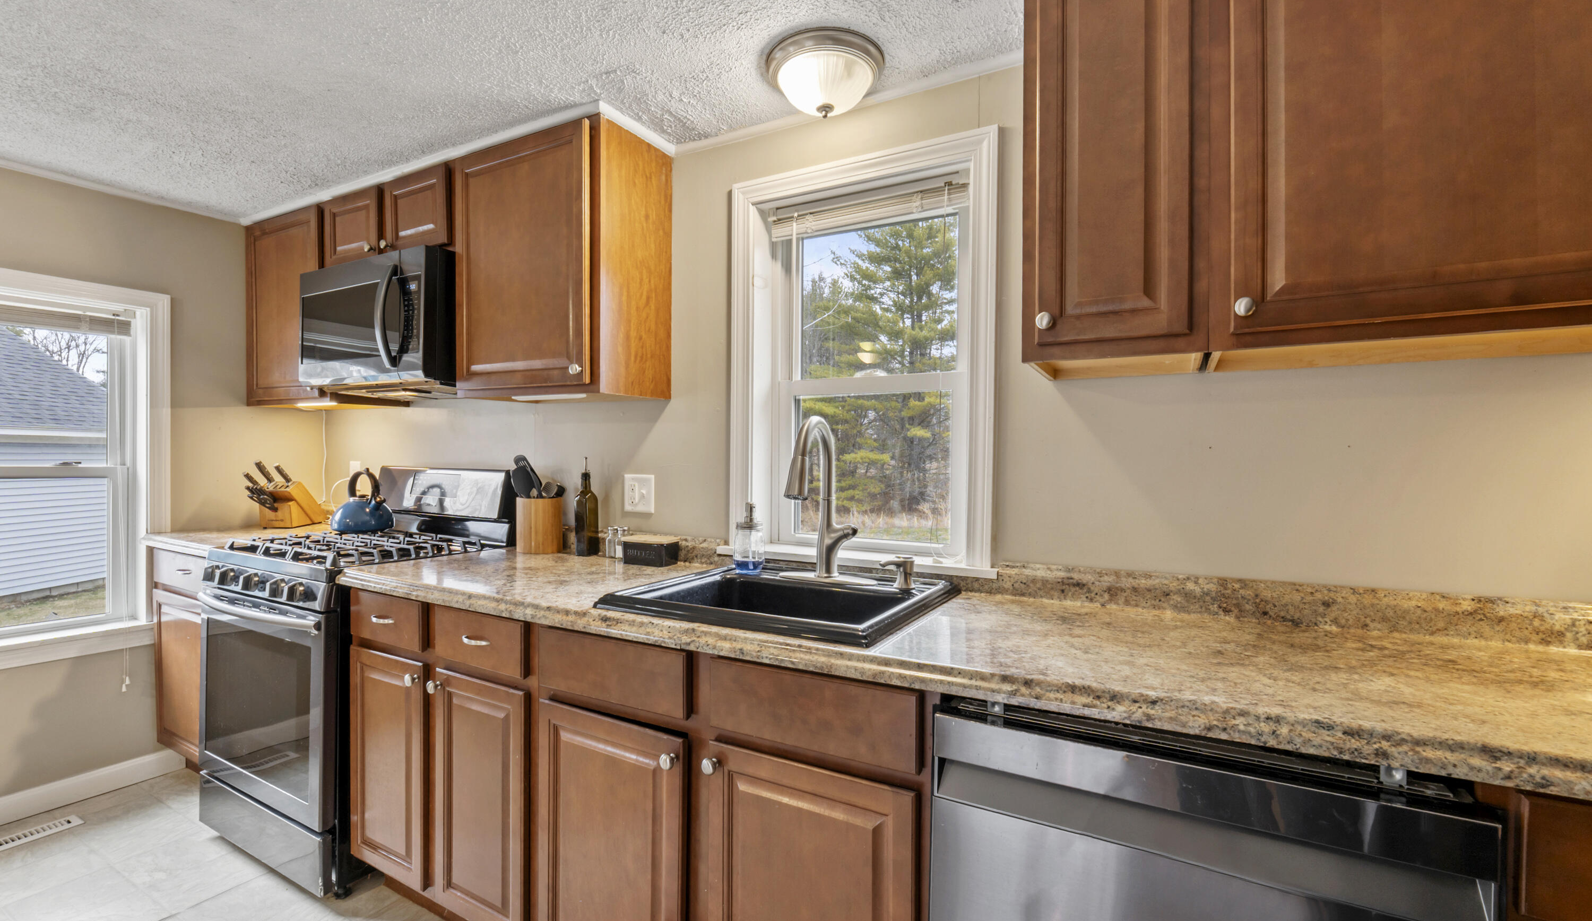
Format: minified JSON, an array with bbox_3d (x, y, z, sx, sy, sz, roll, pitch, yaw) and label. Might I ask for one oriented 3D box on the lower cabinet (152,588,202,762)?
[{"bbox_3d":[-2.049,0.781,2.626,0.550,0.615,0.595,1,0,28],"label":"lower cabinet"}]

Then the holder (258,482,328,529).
[{"bbox_3d":[-2.147,0.180,2.838,0.125,0.200,0.230,0,0,-6],"label":"holder"}]

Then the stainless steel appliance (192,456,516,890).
[{"bbox_3d":[-1.479,0.628,2.264,0.765,1.187,0.660,1,0,28],"label":"stainless steel appliance"}]

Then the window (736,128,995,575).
[{"bbox_3d":[0.174,-0.268,1.838,0.782,1.082,0.160,1,0,28],"label":"window"}]

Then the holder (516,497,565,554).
[{"bbox_3d":[-0.866,0.216,2.245,0.150,0.181,0.150,1,0,28],"label":"holder"}]

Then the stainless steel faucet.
[{"bbox_3d":[0.036,0.098,1.655,0.266,0.425,0.265,1,0,28],"label":"stainless steel faucet"}]

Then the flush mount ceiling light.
[{"bbox_3d":[0.070,-0.894,1.595,0.286,0.125,0.286,0,0,0],"label":"flush mount ceiling light"}]

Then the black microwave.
[{"bbox_3d":[-1.392,-0.460,2.394,0.755,0.425,0.420,1,0,28],"label":"black microwave"}]

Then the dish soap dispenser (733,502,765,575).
[{"bbox_3d":[-0.129,0.214,1.840,0.082,0.190,0.082,0,0,0],"label":"dish soap dispenser"}]

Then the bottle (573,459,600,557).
[{"bbox_3d":[-0.686,0.153,2.182,0.060,0.313,0.060,1,0,28],"label":"bottle"}]

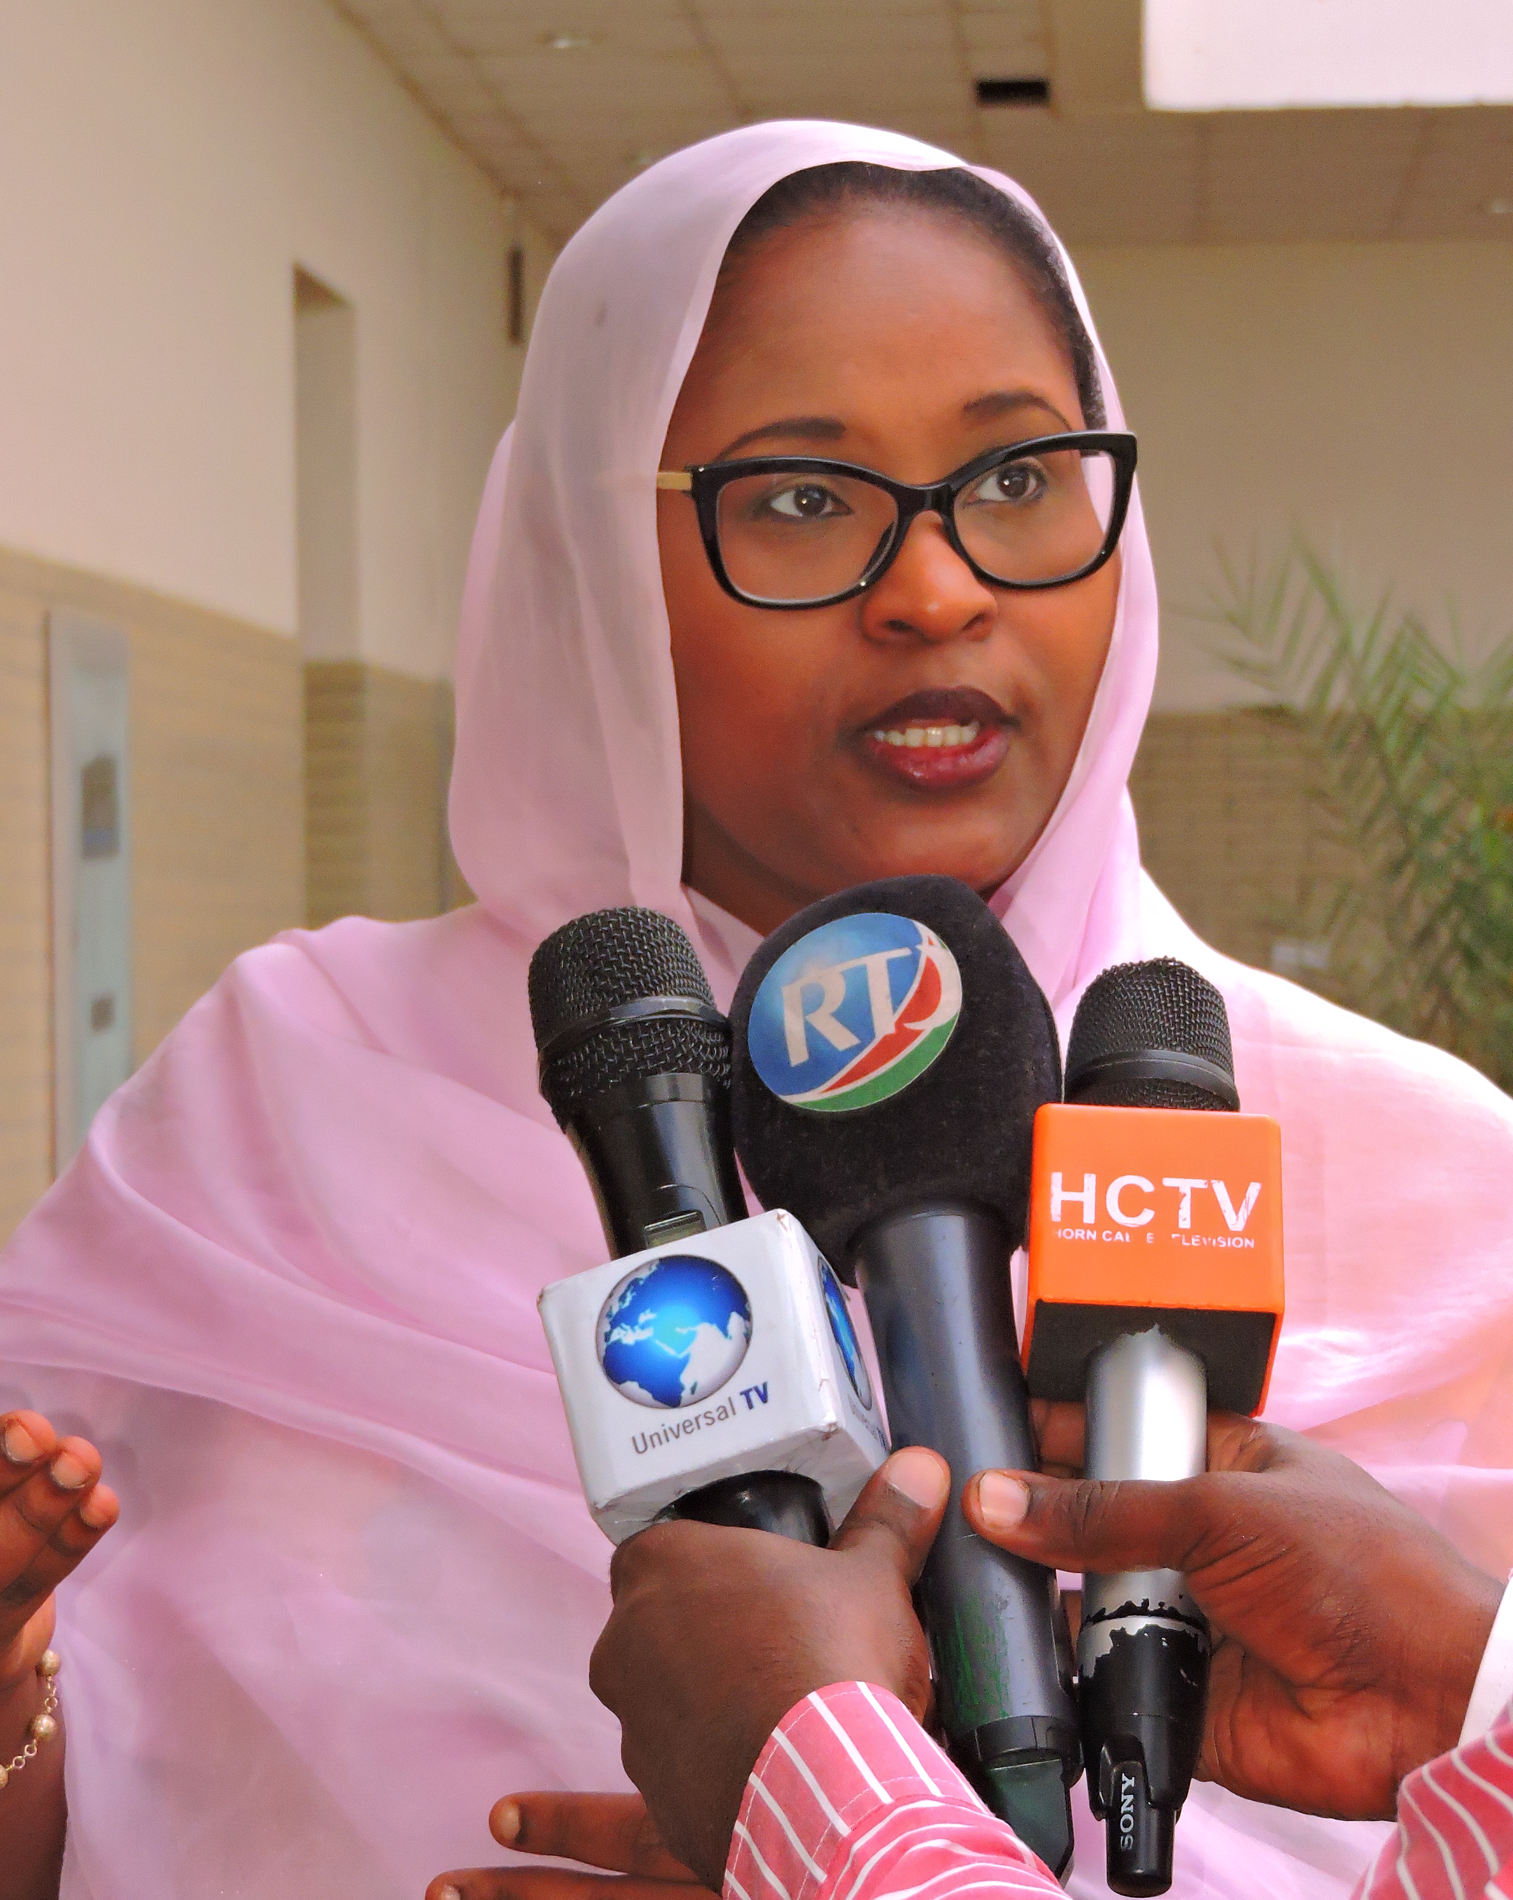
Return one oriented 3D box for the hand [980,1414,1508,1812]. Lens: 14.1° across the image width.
[{"bbox_3d":[0.125,0.173,1.600,0.130,0.108,0.085,-1,1,30],"label":"hand"}]

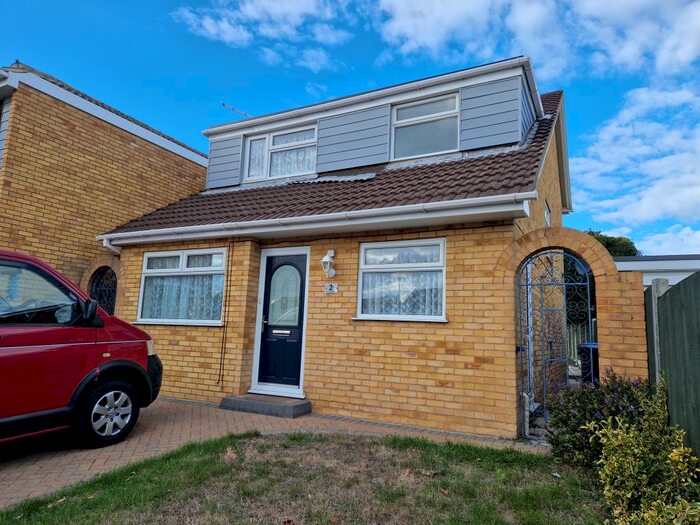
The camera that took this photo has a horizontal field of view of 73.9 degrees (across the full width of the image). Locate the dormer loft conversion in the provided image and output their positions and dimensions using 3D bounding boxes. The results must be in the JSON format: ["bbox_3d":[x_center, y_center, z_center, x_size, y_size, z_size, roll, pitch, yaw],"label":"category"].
[{"bbox_3d":[0.195,-2.126,9.269,6.586,1.345,2.082,-3,-10,28],"label":"dormer loft conversion"}]

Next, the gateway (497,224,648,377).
[{"bbox_3d":[2.305,0.748,4.957,1.430,2.259,0.219,-3,-10,28],"label":"gateway"}]

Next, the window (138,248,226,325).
[{"bbox_3d":[-2.612,0.385,7.150,1.839,1.168,0.120,-3,-10,28],"label":"window"}]

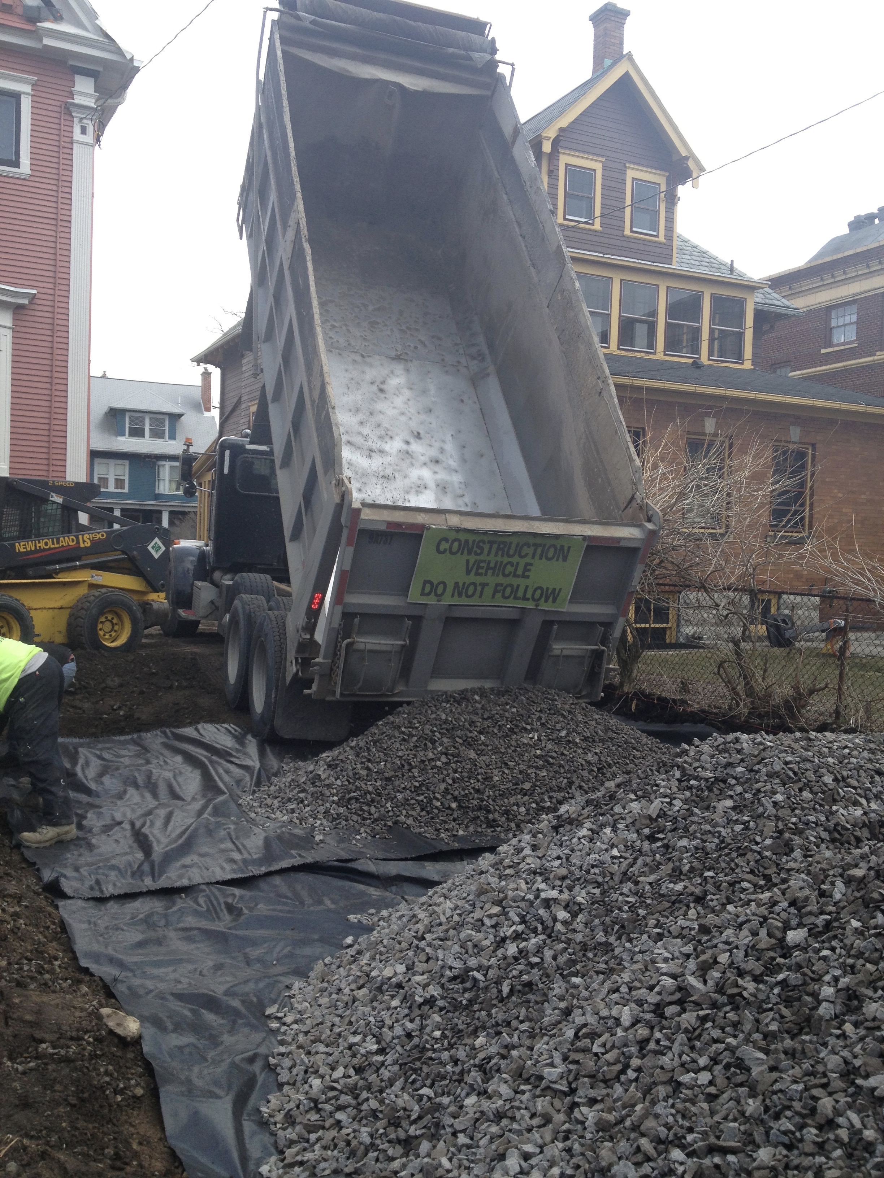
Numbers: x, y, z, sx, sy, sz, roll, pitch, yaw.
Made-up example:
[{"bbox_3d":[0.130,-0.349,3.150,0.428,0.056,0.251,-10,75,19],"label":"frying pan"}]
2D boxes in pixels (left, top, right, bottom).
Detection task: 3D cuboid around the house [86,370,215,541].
[{"bbox_3d":[-15.990,-6.200,62.430,7.800,10.200,10.500,1,2,-28],"label":"house"}]

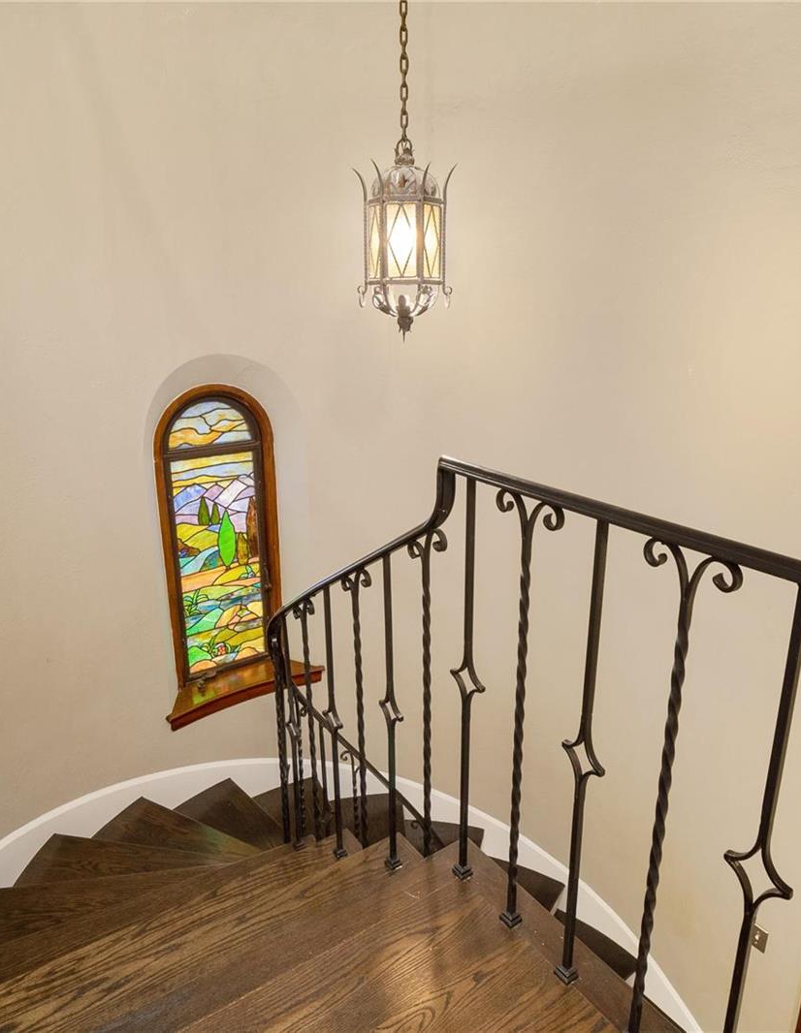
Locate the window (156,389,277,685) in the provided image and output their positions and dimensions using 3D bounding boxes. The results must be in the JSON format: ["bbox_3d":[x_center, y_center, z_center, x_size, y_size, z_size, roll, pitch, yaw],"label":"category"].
[{"bbox_3d":[-0.933,0.112,3.635,0.610,1.560,0.100,-10,18,-31],"label":"window"}]

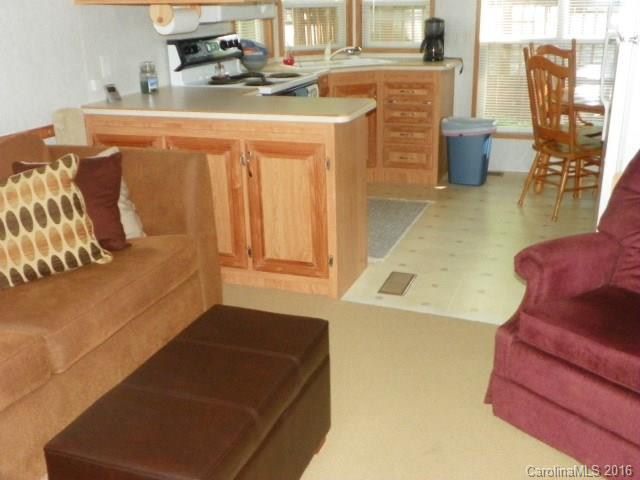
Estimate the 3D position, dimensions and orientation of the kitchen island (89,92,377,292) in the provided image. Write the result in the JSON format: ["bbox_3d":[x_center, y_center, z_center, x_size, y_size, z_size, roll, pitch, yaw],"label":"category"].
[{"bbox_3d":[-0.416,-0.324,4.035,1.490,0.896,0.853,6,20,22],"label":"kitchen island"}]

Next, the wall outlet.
[{"bbox_3d":[-1.202,-0.966,4.038,0.010,0.115,0.071,6,20,22],"label":"wall outlet"}]

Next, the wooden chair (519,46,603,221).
[{"bbox_3d":[1.636,-0.706,4.705,0.519,1.058,0.441,-8,20,-18],"label":"wooden chair"}]

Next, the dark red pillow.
[{"bbox_3d":[-1.061,-0.150,3.081,0.441,0.421,0.147,-4,-17,-17],"label":"dark red pillow"}]

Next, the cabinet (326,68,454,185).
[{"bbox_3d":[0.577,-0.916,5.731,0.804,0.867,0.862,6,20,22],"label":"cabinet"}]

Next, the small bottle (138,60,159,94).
[{"bbox_3d":[-1.031,-0.976,4.351,0.106,0.176,0.106,-7,19,-13],"label":"small bottle"}]

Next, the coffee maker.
[{"bbox_3d":[0.891,-1.593,5.739,0.191,0.338,0.157,-18,24,-40],"label":"coffee maker"}]

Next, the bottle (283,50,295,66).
[{"bbox_3d":[-0.260,-1.490,5.879,0.083,0.132,0.073,-4,19,-7],"label":"bottle"}]

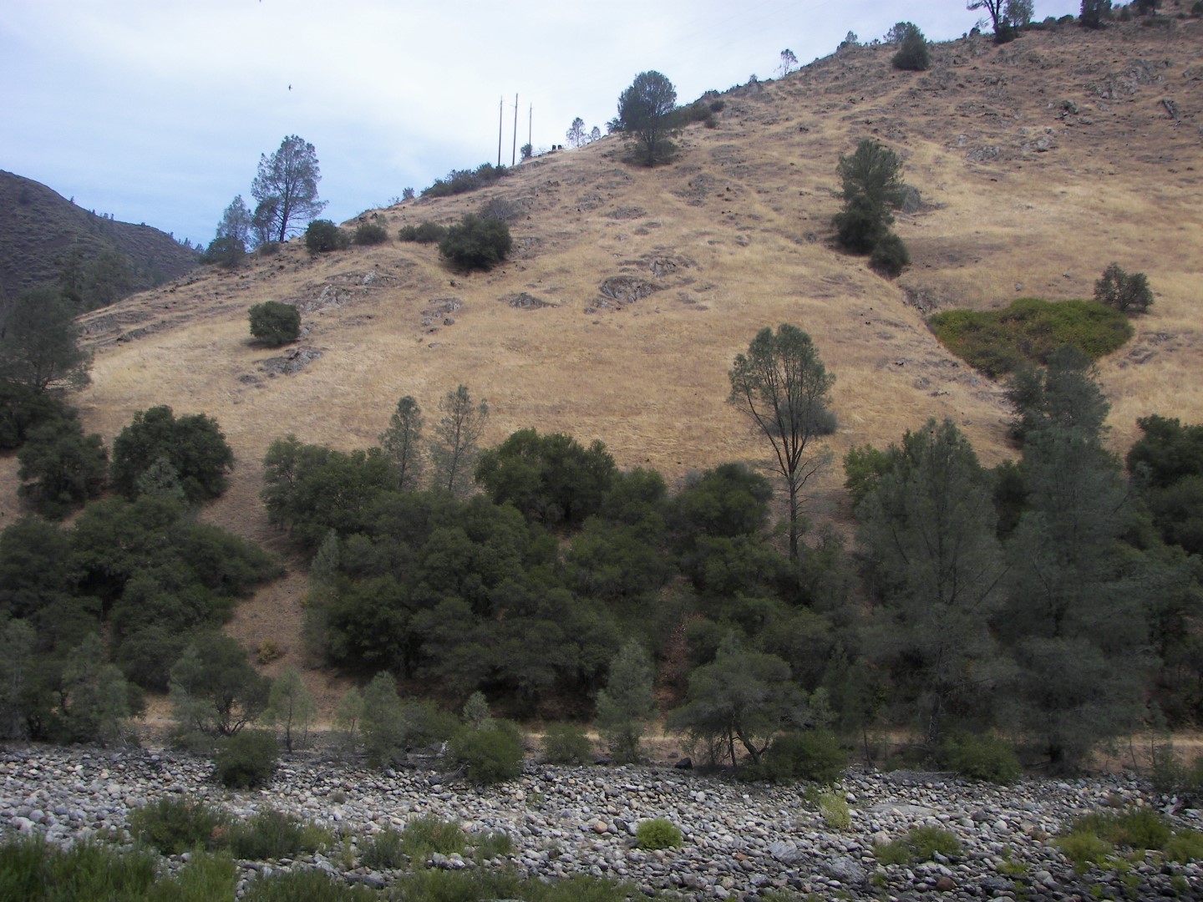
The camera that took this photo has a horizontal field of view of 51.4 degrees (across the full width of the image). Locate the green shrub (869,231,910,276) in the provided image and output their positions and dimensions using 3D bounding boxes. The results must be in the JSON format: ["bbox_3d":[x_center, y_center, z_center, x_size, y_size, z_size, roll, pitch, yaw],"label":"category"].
[{"bbox_3d":[32.234,-22.085,140.000,4.530,4.530,4.310,1,-8,0],"label":"green shrub"}]

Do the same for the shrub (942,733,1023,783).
[{"bbox_3d":[15.668,12.651,51.500,3.265,1.989,2.861,2,-7,0],"label":"shrub"}]

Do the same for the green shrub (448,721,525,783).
[{"bbox_3d":[-4.399,11.556,48.000,2.903,2.308,2.694,2,-7,0],"label":"green shrub"}]

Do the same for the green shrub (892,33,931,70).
[{"bbox_3d":[48.340,-62.329,195.000,5.826,5.684,5.706,2,-7,0],"label":"green shrub"}]

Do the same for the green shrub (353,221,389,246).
[{"bbox_3d":[-30.367,-28.694,165.000,4.740,2.590,4.260,1,-8,0],"label":"green shrub"}]

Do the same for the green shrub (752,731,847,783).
[{"bbox_3d":[9.013,13.937,57.000,4.200,2.330,3.150,1,-8,0],"label":"green shrub"}]

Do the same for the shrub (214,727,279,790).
[{"bbox_3d":[-15.050,13.039,53.000,2.690,2.410,2.560,1,-8,0],"label":"shrub"}]

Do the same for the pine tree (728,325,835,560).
[{"bbox_3d":[10.385,-0.216,72.000,5.928,14.117,5.501,2,-7,0],"label":"pine tree"}]

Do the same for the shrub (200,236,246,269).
[{"bbox_3d":[-49.827,-26.215,165.000,5.950,3.730,5.360,1,-8,0],"label":"shrub"}]

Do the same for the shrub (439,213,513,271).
[{"bbox_3d":[-14.596,-24.236,145.000,8.430,5.640,7.590,1,-8,0],"label":"shrub"}]

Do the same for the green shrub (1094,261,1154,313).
[{"bbox_3d":[49.241,-15.424,118.000,5.503,4.729,5.106,2,-7,0],"label":"green shrub"}]

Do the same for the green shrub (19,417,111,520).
[{"bbox_3d":[-35.758,1.029,83.000,5.990,6.680,5.690,1,-8,0],"label":"green shrub"}]

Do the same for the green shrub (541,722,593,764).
[{"bbox_3d":[-1.650,14.251,61.000,2.470,1.950,2.350,1,-8,0],"label":"green shrub"}]

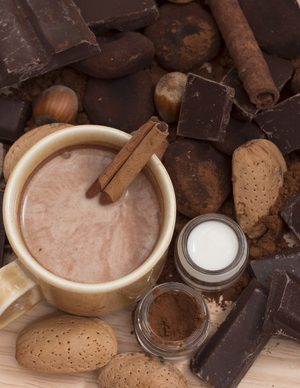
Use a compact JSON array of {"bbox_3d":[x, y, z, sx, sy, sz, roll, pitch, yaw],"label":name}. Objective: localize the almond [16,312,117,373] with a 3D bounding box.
[{"bbox_3d":[-0.035,0.062,0.482,0.041,0.018,0.024,-6,75,-2],"label":"almond"}]

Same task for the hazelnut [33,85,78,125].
[{"bbox_3d":[-0.041,-0.039,0.507,0.019,0.018,0.018,0,75,0],"label":"hazelnut"}]

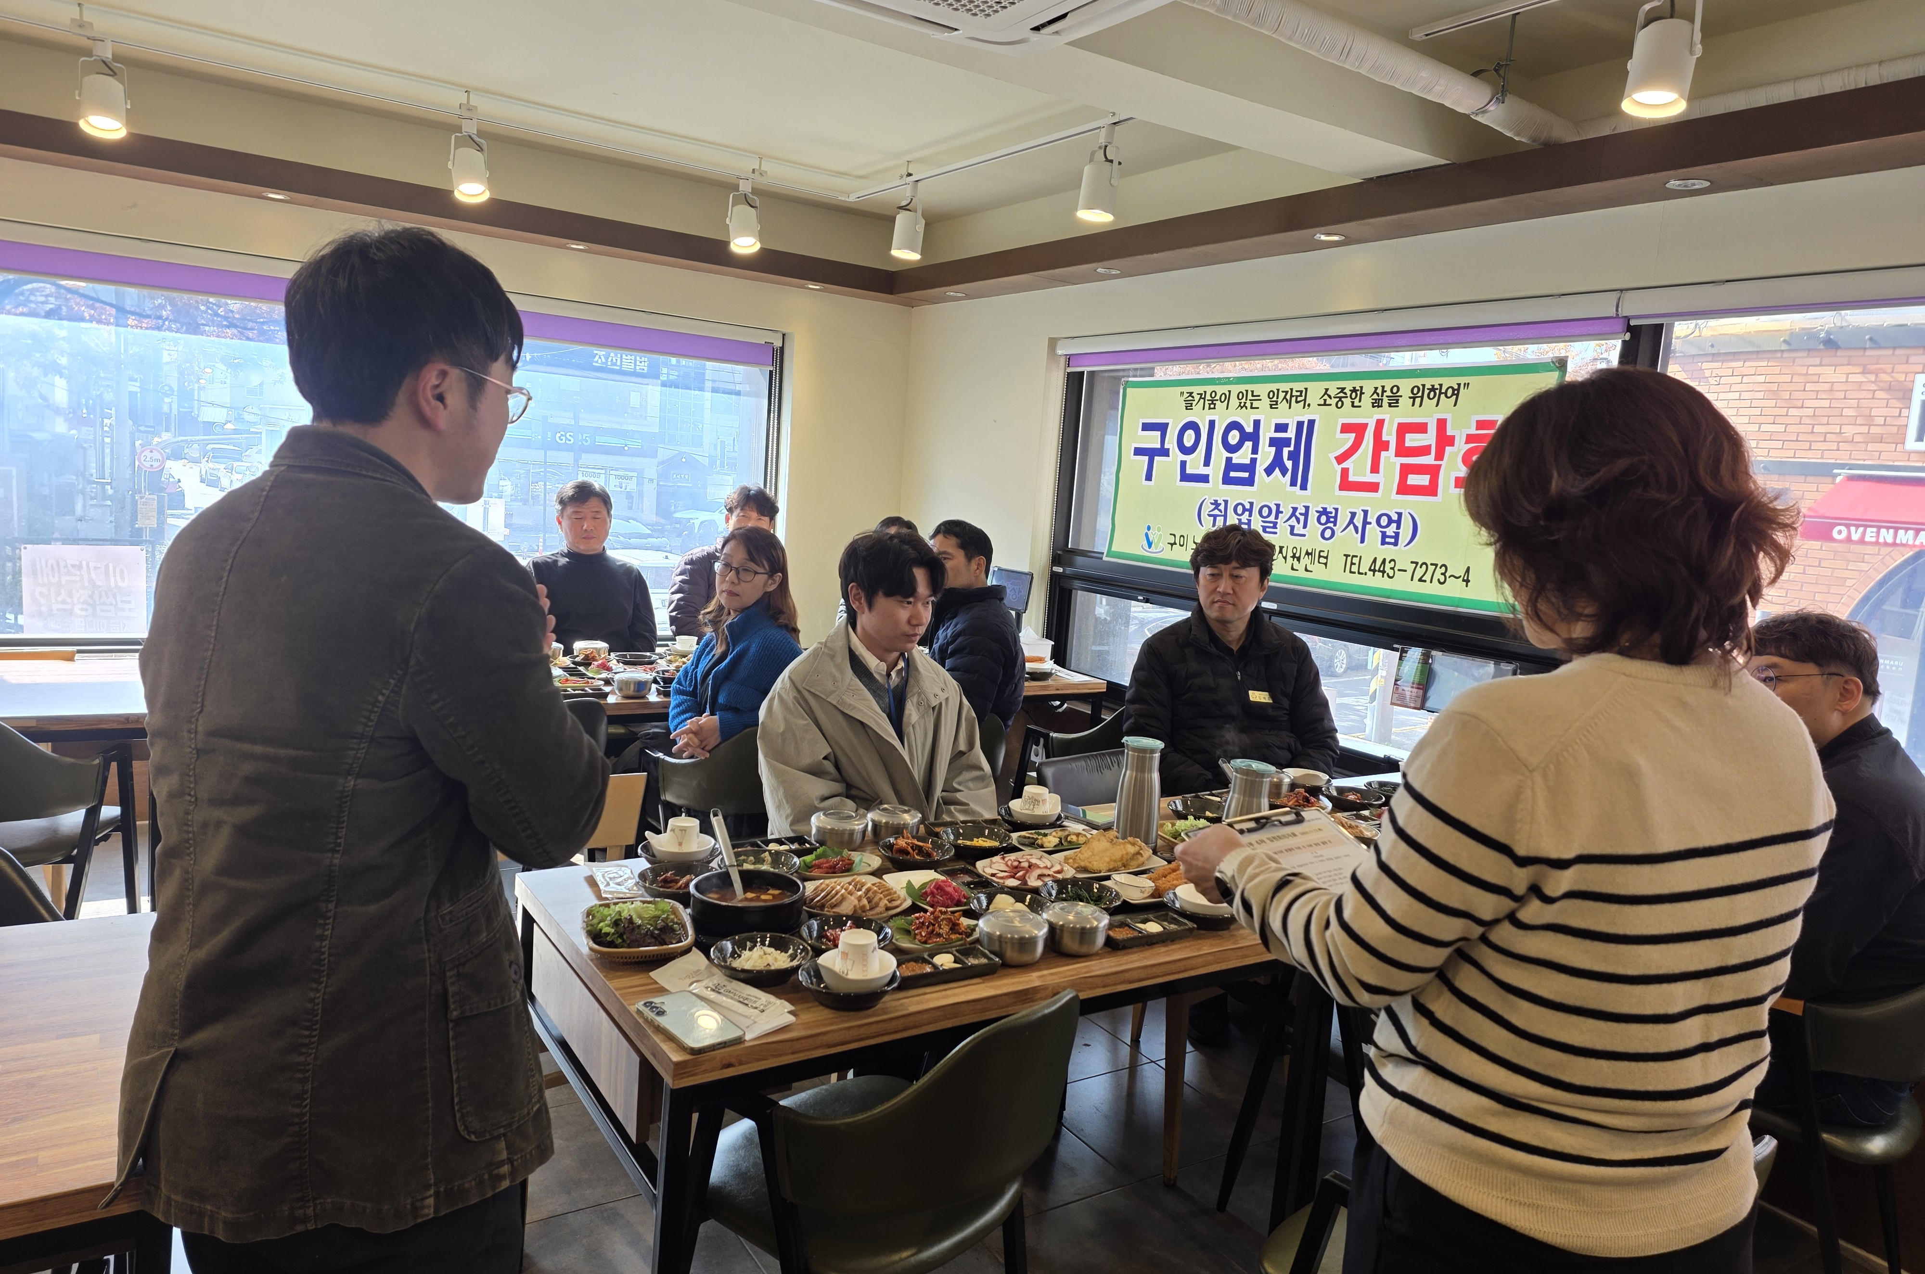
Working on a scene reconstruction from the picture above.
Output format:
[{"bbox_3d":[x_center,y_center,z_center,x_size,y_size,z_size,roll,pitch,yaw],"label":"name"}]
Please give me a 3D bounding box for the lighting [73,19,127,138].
[{"bbox_3d":[-2.530,-1.637,3.766,0.128,0.316,0.165,0,8,-33],"label":"lighting"}]

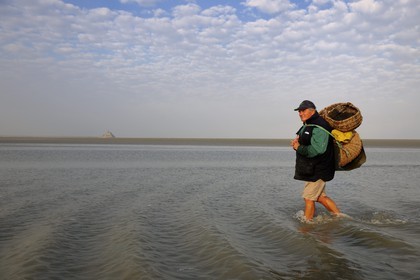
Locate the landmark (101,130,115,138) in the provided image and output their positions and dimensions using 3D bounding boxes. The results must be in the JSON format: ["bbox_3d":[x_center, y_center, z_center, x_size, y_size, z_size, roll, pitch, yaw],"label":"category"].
[{"bbox_3d":[-1833.518,-104.259,6500.000,245.000,148.000,230.000,0,0,-16],"label":"landmark"}]

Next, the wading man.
[{"bbox_3d":[1.355,0.344,4.600,0.640,1.700,0.560,0,0,0],"label":"wading man"}]

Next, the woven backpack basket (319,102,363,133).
[{"bbox_3d":[1.660,-0.280,4.600,0.500,0.270,0.420,-9,22,0],"label":"woven backpack basket"}]

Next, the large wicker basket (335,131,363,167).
[{"bbox_3d":[1.782,0.115,4.620,0.360,0.440,0.420,0,0,0],"label":"large wicker basket"}]

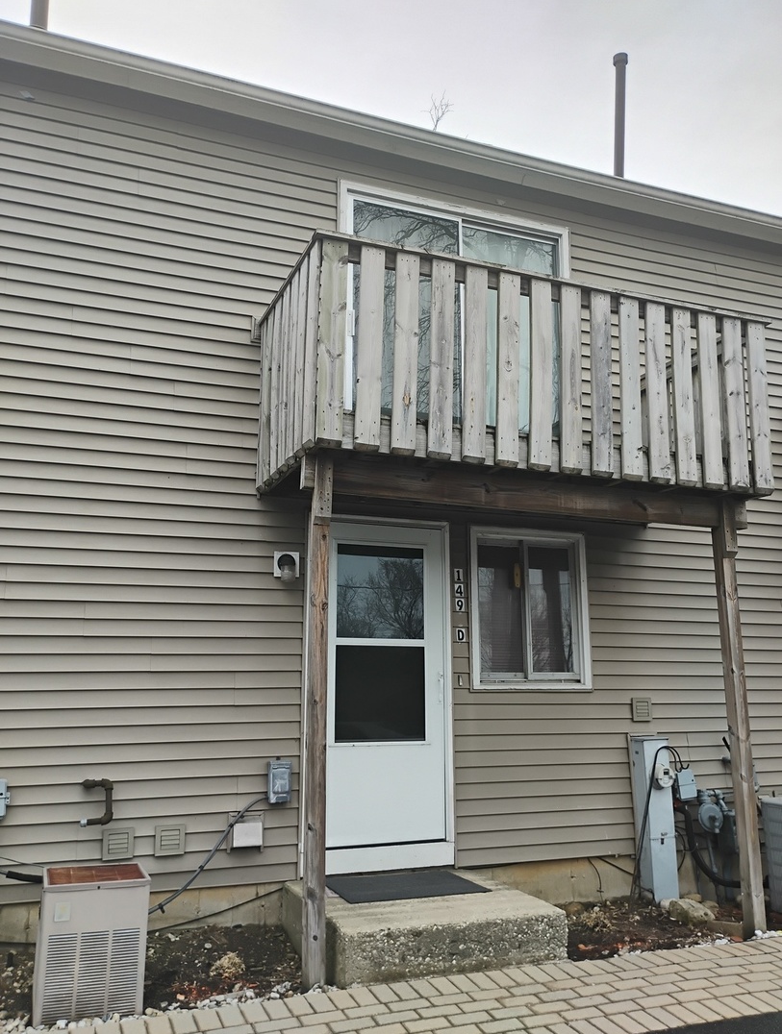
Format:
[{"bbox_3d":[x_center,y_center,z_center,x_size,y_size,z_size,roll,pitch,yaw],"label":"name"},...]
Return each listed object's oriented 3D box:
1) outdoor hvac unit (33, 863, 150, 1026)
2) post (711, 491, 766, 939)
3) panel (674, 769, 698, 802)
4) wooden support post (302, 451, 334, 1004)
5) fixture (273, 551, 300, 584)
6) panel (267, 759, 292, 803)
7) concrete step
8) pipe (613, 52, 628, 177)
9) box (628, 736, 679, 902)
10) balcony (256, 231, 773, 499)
[{"bbox_3d":[-1.352,1.901,3.803,0.450,0.560,0.410,4,-11,-21],"label":"outdoor hvac unit"},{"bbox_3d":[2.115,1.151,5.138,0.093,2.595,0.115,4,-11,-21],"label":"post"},{"bbox_3d":[2.133,1.955,6.120,0.145,0.195,0.080,4,-11,-21],"label":"panel"},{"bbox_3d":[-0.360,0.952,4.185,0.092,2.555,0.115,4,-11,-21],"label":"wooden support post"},{"bbox_3d":[-0.646,0.310,5.282,0.162,0.195,0.125,4,-11,-21],"label":"fixture"},{"bbox_3d":[-0.671,1.587,5.050,0.135,0.245,0.090,4,-11,-21],"label":"panel"},{"bbox_3d":[0.144,2.230,4.680,1.245,0.225,1.160,4,-11,-21],"label":"concrete step"},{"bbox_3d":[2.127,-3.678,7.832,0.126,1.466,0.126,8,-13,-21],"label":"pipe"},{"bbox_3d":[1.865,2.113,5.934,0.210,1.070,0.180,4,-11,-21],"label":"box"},{"bbox_3d":[0.788,-0.708,5.407,3.025,1.180,1.300,4,-11,-21],"label":"balcony"}]

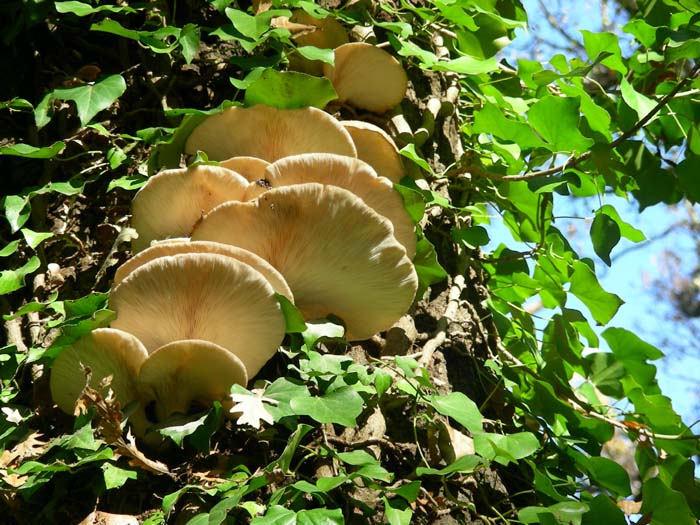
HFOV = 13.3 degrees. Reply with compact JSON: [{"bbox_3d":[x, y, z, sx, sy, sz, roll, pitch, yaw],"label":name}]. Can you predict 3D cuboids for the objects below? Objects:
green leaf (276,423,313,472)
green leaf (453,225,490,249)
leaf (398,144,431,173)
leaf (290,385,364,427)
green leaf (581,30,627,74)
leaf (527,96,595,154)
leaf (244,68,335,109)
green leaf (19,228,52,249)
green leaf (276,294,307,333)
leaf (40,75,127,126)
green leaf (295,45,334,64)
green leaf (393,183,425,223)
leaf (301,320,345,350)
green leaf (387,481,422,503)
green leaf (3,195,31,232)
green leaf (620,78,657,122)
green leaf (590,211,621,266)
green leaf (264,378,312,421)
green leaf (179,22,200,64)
[{"bbox_3d":[-0.046,0.153,2.470,0.008,0.043,0.026,14,-8,36],"label":"green leaf"},{"bbox_3d":[0.102,-0.022,2.520,0.032,0.013,0.022,0,-25,0],"label":"green leaf"},{"bbox_3d":[0.054,-0.088,2.520,0.027,0.018,0.020,0,-25,0],"label":"leaf"},{"bbox_3d":[-0.018,0.117,2.460,0.061,0.043,0.011,-6,-40,-9],"label":"leaf"},{"bbox_3d":[0.218,-0.181,2.580,0.038,0.034,0.018,0,-25,0],"label":"green leaf"},{"bbox_3d":[0.200,-0.130,2.840,0.064,0.056,0.014,0,-12,0],"label":"leaf"},{"bbox_3d":[-0.055,-0.160,2.780,0.086,0.046,0.022,0,-18,0],"label":"leaf"},{"bbox_3d":[-0.263,-0.020,2.510,0.027,0.013,0.020,0,-25,0],"label":"green leaf"},{"bbox_3d":[-0.052,0.043,2.500,0.033,0.035,0.007,-17,-5,-13],"label":"green leaf"},{"bbox_3d":[-0.248,-0.151,2.790,0.075,0.050,0.016,11,-30,3],"label":"leaf"},{"bbox_3d":[-0.030,-0.175,2.520,0.035,0.024,0.008,0,-46,-12],"label":"green leaf"},{"bbox_3d":[0.045,-0.050,2.500,0.035,0.037,0.008,-17,-6,-19],"label":"green leaf"},{"bbox_3d":[-0.022,0.059,2.430,0.037,0.019,0.021,0,-25,0],"label":"leaf"},{"bbox_3d":[0.046,0.199,2.600,0.031,0.025,0.010,7,-37,-9],"label":"green leaf"},{"bbox_3d":[-0.281,-0.041,2.520,0.024,0.028,0.018,0,-25,0],"label":"green leaf"},{"bbox_3d":[0.241,-0.135,2.500,0.027,0.043,0.008,-30,-17,18],"label":"green leaf"},{"bbox_3d":[0.239,-0.022,2.800,0.031,0.053,0.012,-1,-20,21],"label":"green leaf"},{"bbox_3d":[-0.050,0.121,2.620,0.054,0.050,0.013,0,-32,0],"label":"green leaf"},{"bbox_3d":[-0.138,-0.188,2.570,0.019,0.032,0.017,0,-25,0],"label":"green leaf"}]

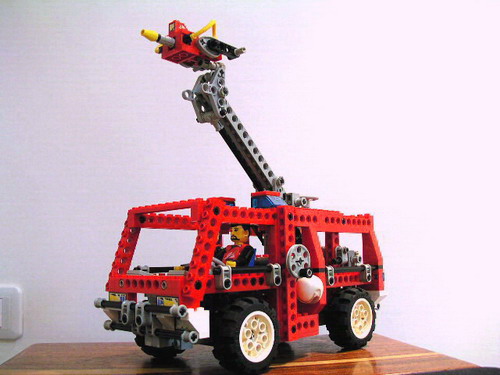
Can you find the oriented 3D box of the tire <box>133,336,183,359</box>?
[{"bbox_3d":[-0.065,0.107,0.413,0.019,0.048,0.048,-8,-10,43],"label":"tire"}]

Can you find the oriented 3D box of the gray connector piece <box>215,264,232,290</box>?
[{"bbox_3d":[-0.017,0.056,0.338,0.008,0.016,0.008,-8,-10,43],"label":"gray connector piece"}]

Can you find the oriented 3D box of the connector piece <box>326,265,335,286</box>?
[{"bbox_3d":[0.060,0.068,0.418,0.008,0.016,0.008,-8,-10,43],"label":"connector piece"}]

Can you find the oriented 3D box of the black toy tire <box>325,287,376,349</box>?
[{"bbox_3d":[0.085,0.108,0.446,0.019,0.048,0.048,-8,-10,43],"label":"black toy tire"}]

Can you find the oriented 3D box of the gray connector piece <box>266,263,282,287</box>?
[{"bbox_3d":[0.016,0.060,0.372,0.008,0.016,0.008,-8,-10,43],"label":"gray connector piece"}]

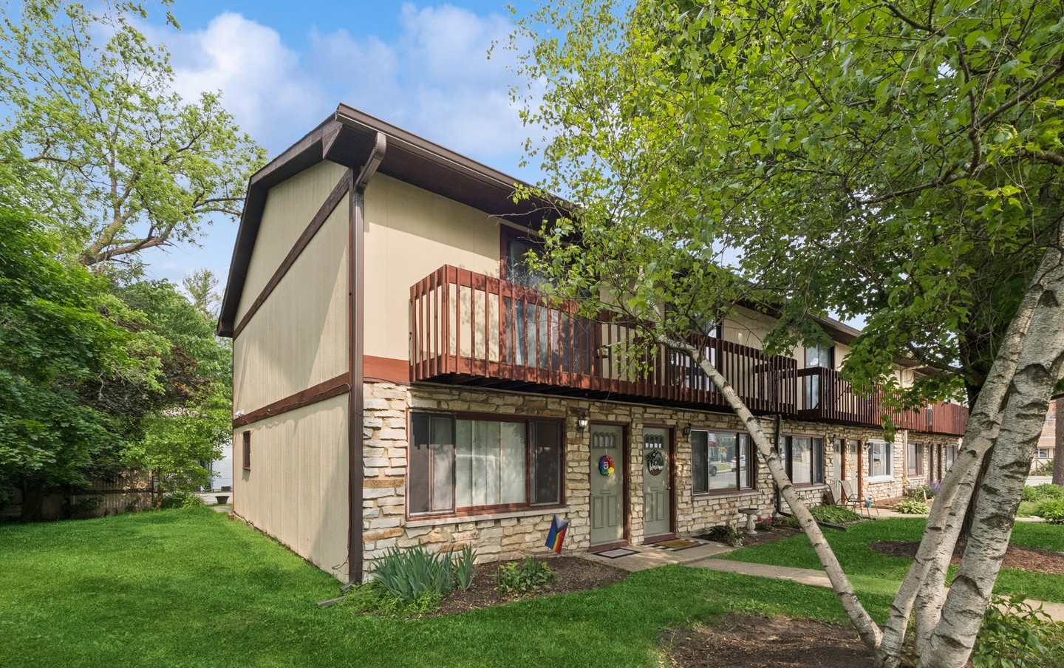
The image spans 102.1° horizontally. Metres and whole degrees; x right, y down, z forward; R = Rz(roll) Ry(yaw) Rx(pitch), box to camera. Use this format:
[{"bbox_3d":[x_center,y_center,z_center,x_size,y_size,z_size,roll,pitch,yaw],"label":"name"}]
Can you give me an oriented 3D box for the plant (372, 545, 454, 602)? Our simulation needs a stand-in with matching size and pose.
[{"bbox_3d":[-1.288,2.608,4.680,0.820,0.580,0.620,10,-16,-37],"label":"plant"}]

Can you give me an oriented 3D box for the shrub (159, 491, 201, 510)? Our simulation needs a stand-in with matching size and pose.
[{"bbox_3d":[-10.283,4.880,12.600,1.200,0.560,0.900,10,-16,-37],"label":"shrub"}]

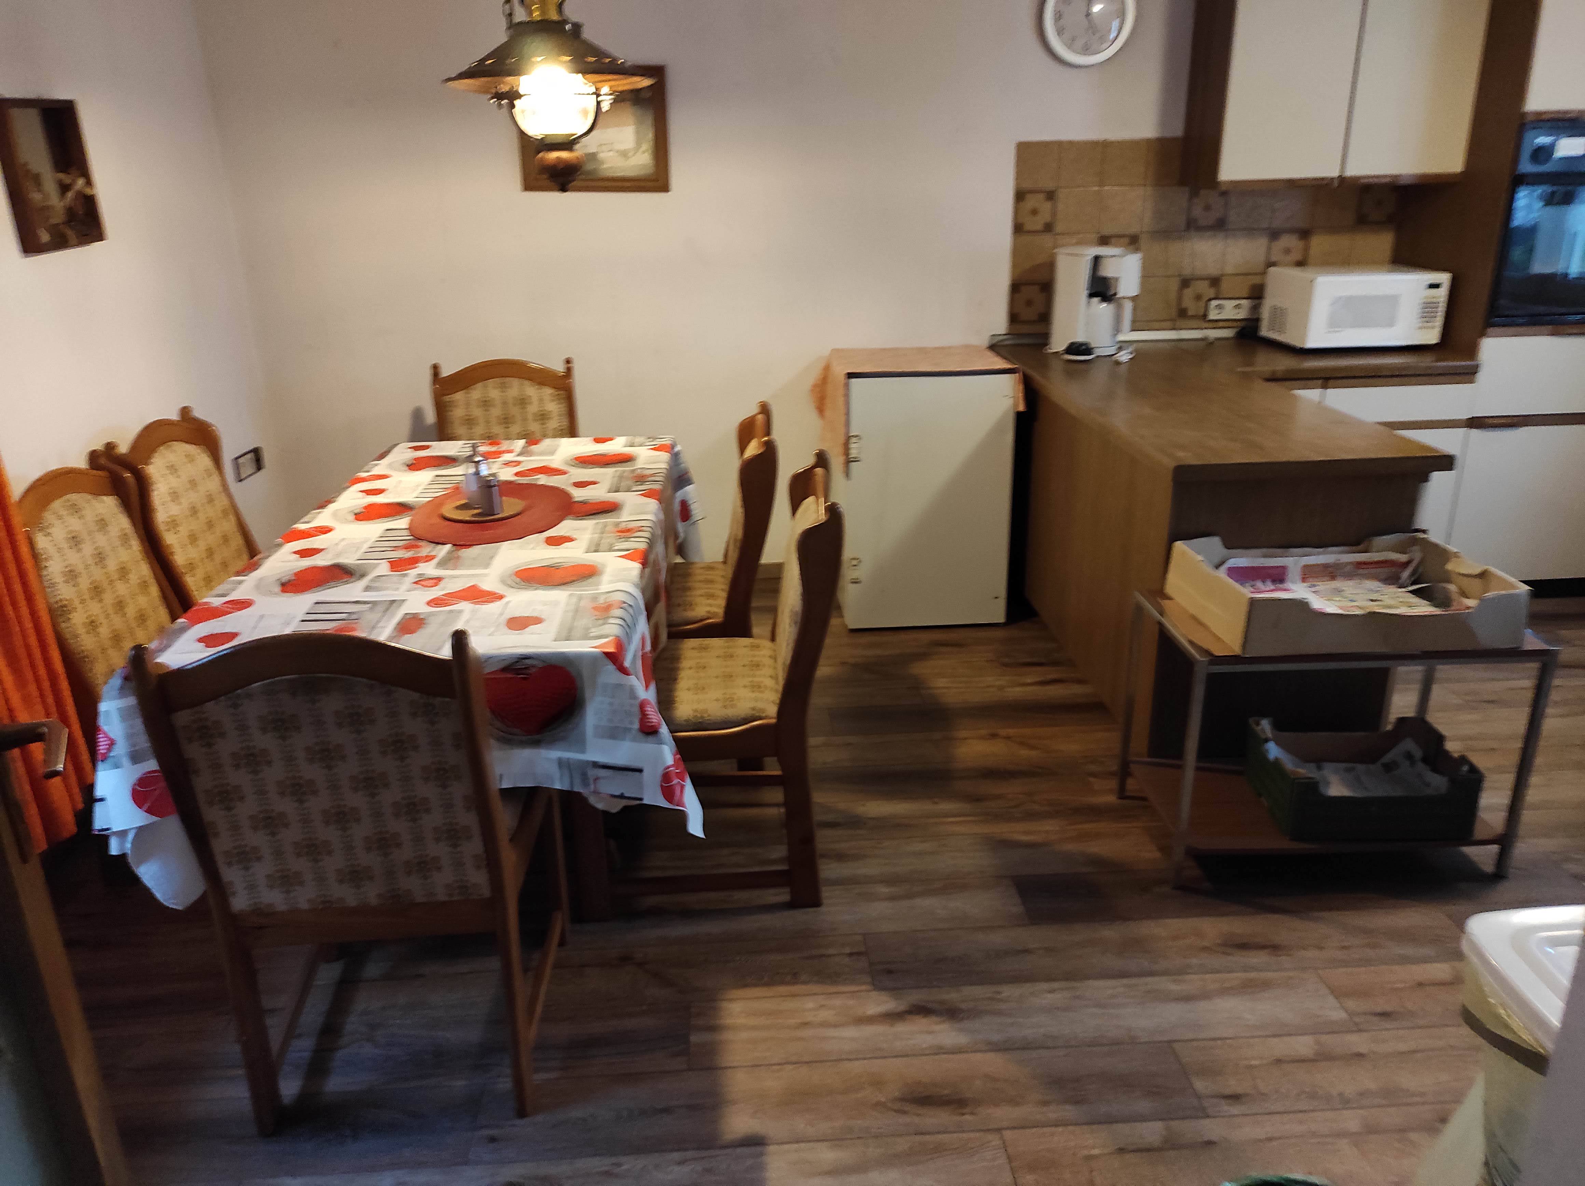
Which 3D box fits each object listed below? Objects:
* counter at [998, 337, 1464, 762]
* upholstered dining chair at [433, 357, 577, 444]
[{"bbox_3d":[1.275,-0.266,3.904,0.730,0.850,1.850,-2,21,-2],"label":"counter"},{"bbox_3d":[-0.944,-0.290,3.761,0.490,0.875,0.560,-3,20,-5],"label":"upholstered dining chair"}]

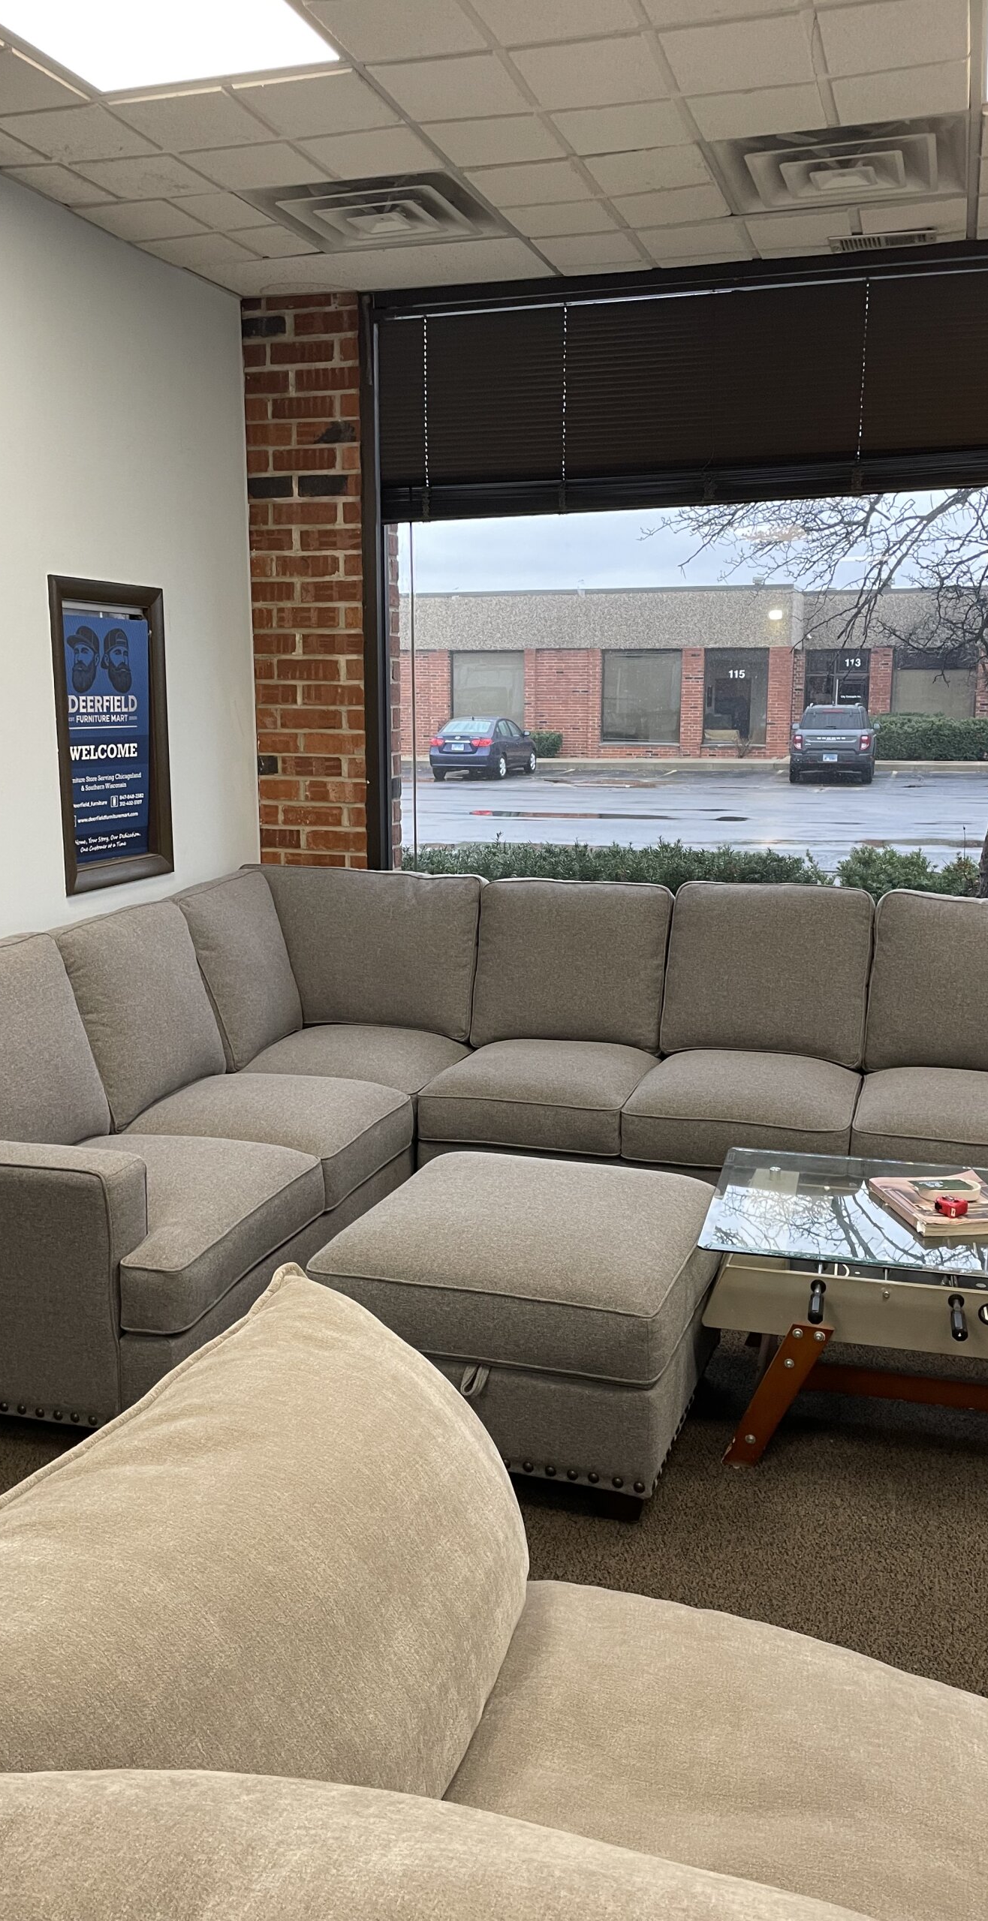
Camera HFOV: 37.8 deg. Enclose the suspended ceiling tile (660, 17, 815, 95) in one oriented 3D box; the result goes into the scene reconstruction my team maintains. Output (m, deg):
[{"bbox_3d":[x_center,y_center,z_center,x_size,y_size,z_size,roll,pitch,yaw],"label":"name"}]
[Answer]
[{"bbox_3d":[0.497,-1.829,2.917,0.280,0.020,0.288,4,12,17],"label":"suspended ceiling tile"}]

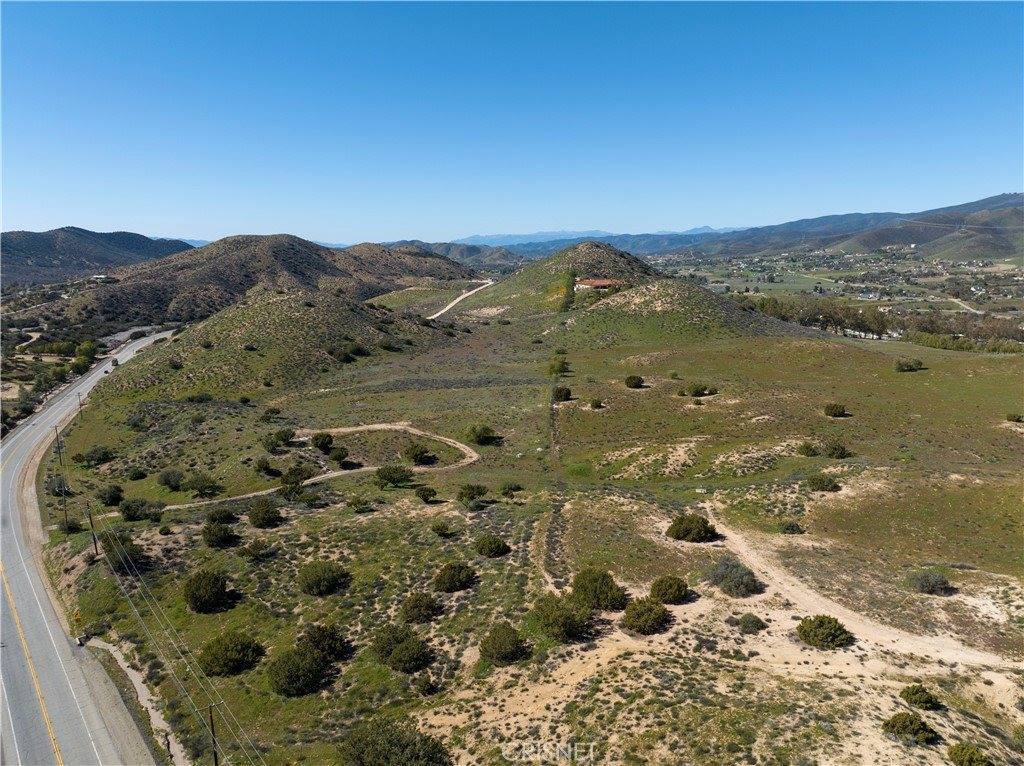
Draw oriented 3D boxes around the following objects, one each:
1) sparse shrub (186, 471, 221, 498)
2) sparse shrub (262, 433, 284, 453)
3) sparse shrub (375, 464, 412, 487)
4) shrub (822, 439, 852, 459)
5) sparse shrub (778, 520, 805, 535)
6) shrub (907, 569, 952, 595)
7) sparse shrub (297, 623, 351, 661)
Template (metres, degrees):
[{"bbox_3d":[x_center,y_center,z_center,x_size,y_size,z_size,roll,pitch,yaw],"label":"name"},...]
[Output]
[{"bbox_3d":[-69.100,22.400,159.130,7.180,5.390,6.460,0,11,0],"label":"sparse shrub"},{"bbox_3d":[-62.350,15.310,185.420,5.580,4.930,5.020,0,11,0],"label":"sparse shrub"},{"bbox_3d":[-27.060,20.780,161.700,8.230,4.080,7.400,-2,11,-10],"label":"sparse shrub"},{"bbox_3d":[70.450,14.270,153.990,5.640,4.170,5.080,5,12,25],"label":"shrub"},{"bbox_3d":[45.820,23.690,116.070,4.090,1.910,3.680,4,12,22],"label":"sparse shrub"},{"bbox_3d":[56.510,26.940,96.010,5.680,3.060,4.830,7,13,32],"label":"shrub"},{"bbox_3d":[-24.890,33.430,93.520,6.640,2.990,5.970,-3,11,-16],"label":"sparse shrub"}]

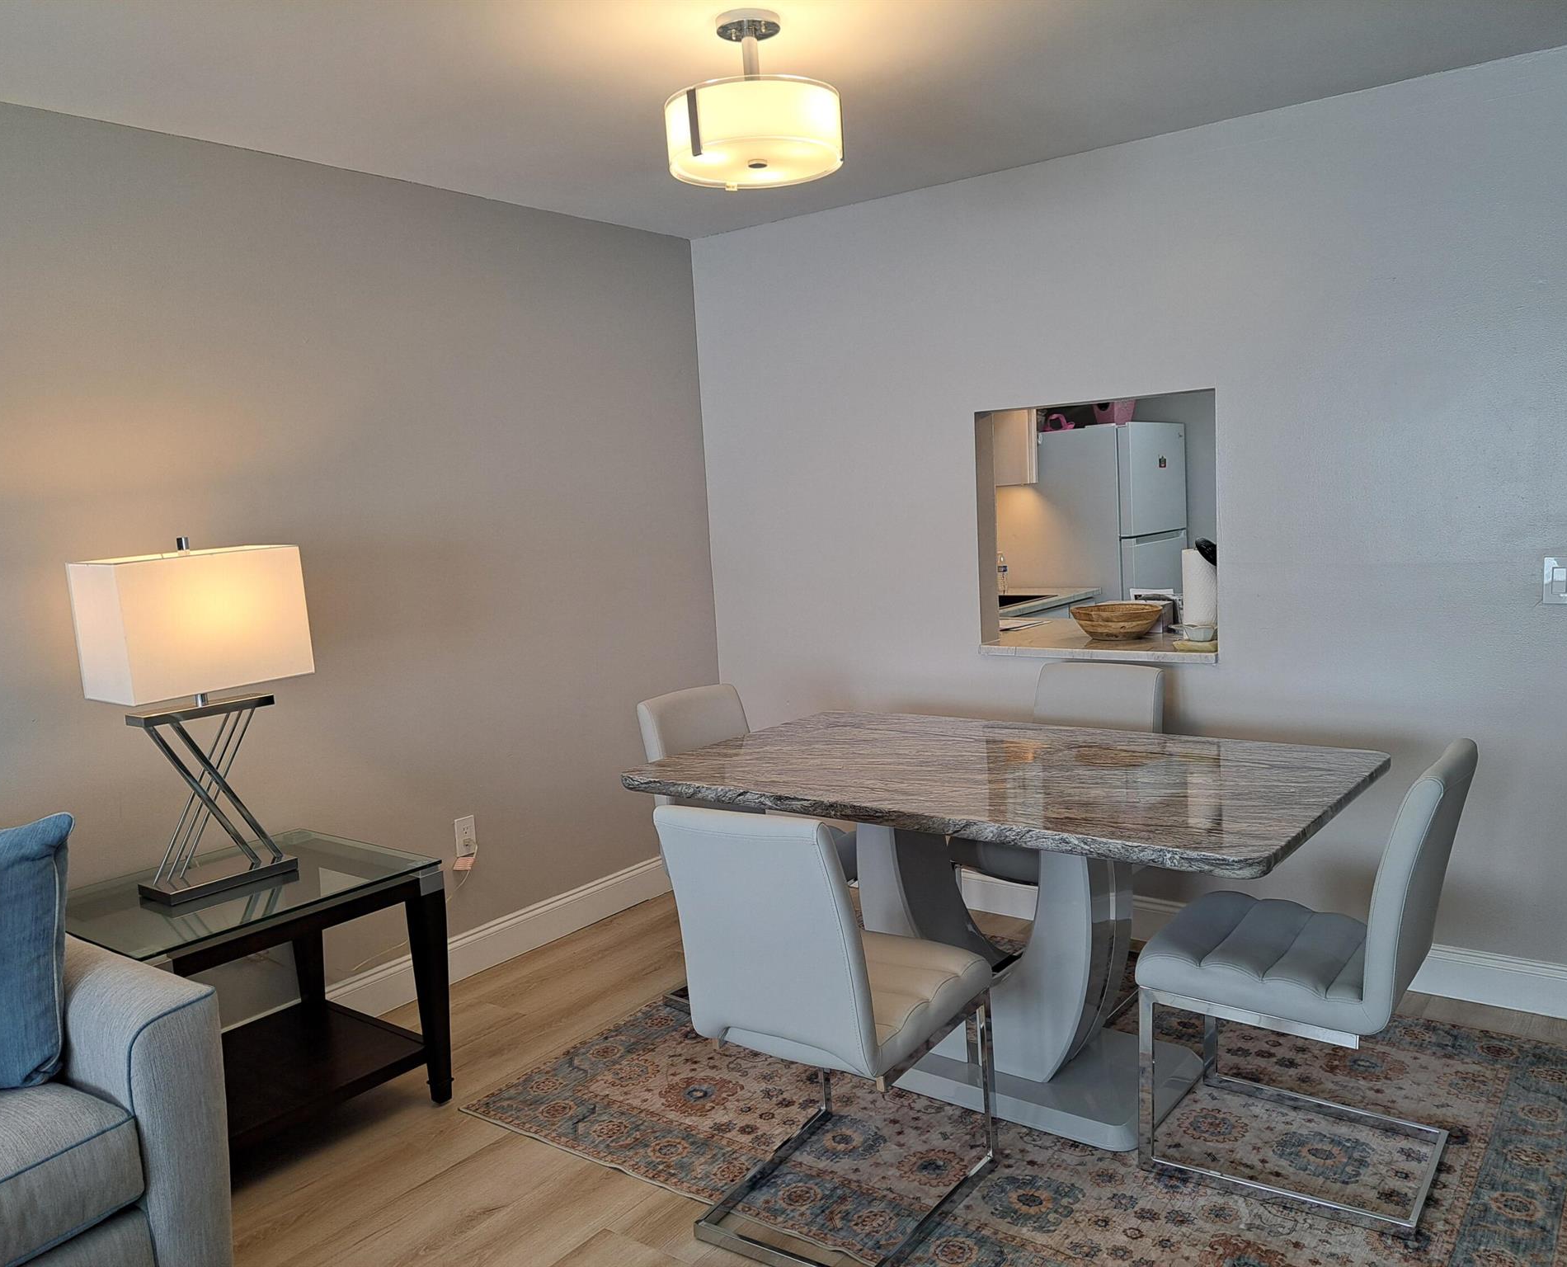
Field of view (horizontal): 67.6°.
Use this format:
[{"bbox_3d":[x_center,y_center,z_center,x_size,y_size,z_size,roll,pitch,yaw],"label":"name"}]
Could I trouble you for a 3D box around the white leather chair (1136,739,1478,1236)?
[{"bbox_3d":[1.068,0.667,2.403,0.560,0.885,0.430,1,8,35],"label":"white leather chair"}]

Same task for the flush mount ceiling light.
[{"bbox_3d":[-0.065,-1.103,2.395,0.362,0.290,0.362,-3,7,0],"label":"flush mount ceiling light"}]

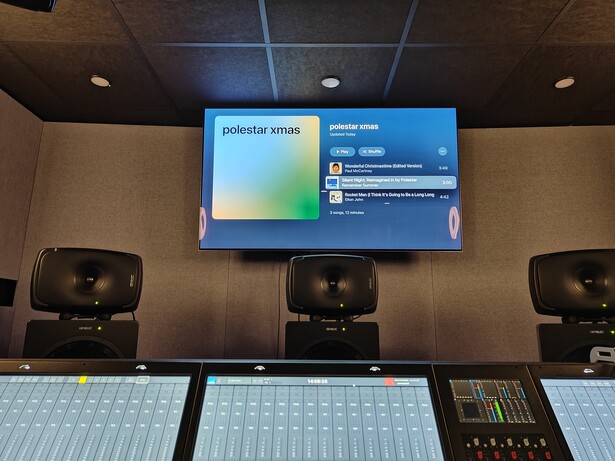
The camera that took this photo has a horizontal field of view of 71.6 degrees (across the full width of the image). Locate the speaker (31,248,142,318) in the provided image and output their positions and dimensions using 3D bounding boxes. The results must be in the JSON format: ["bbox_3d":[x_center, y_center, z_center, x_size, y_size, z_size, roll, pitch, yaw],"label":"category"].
[{"bbox_3d":[-0.974,0.238,1.904,0.433,0.300,0.278,7,-14,-27],"label":"speaker"}]

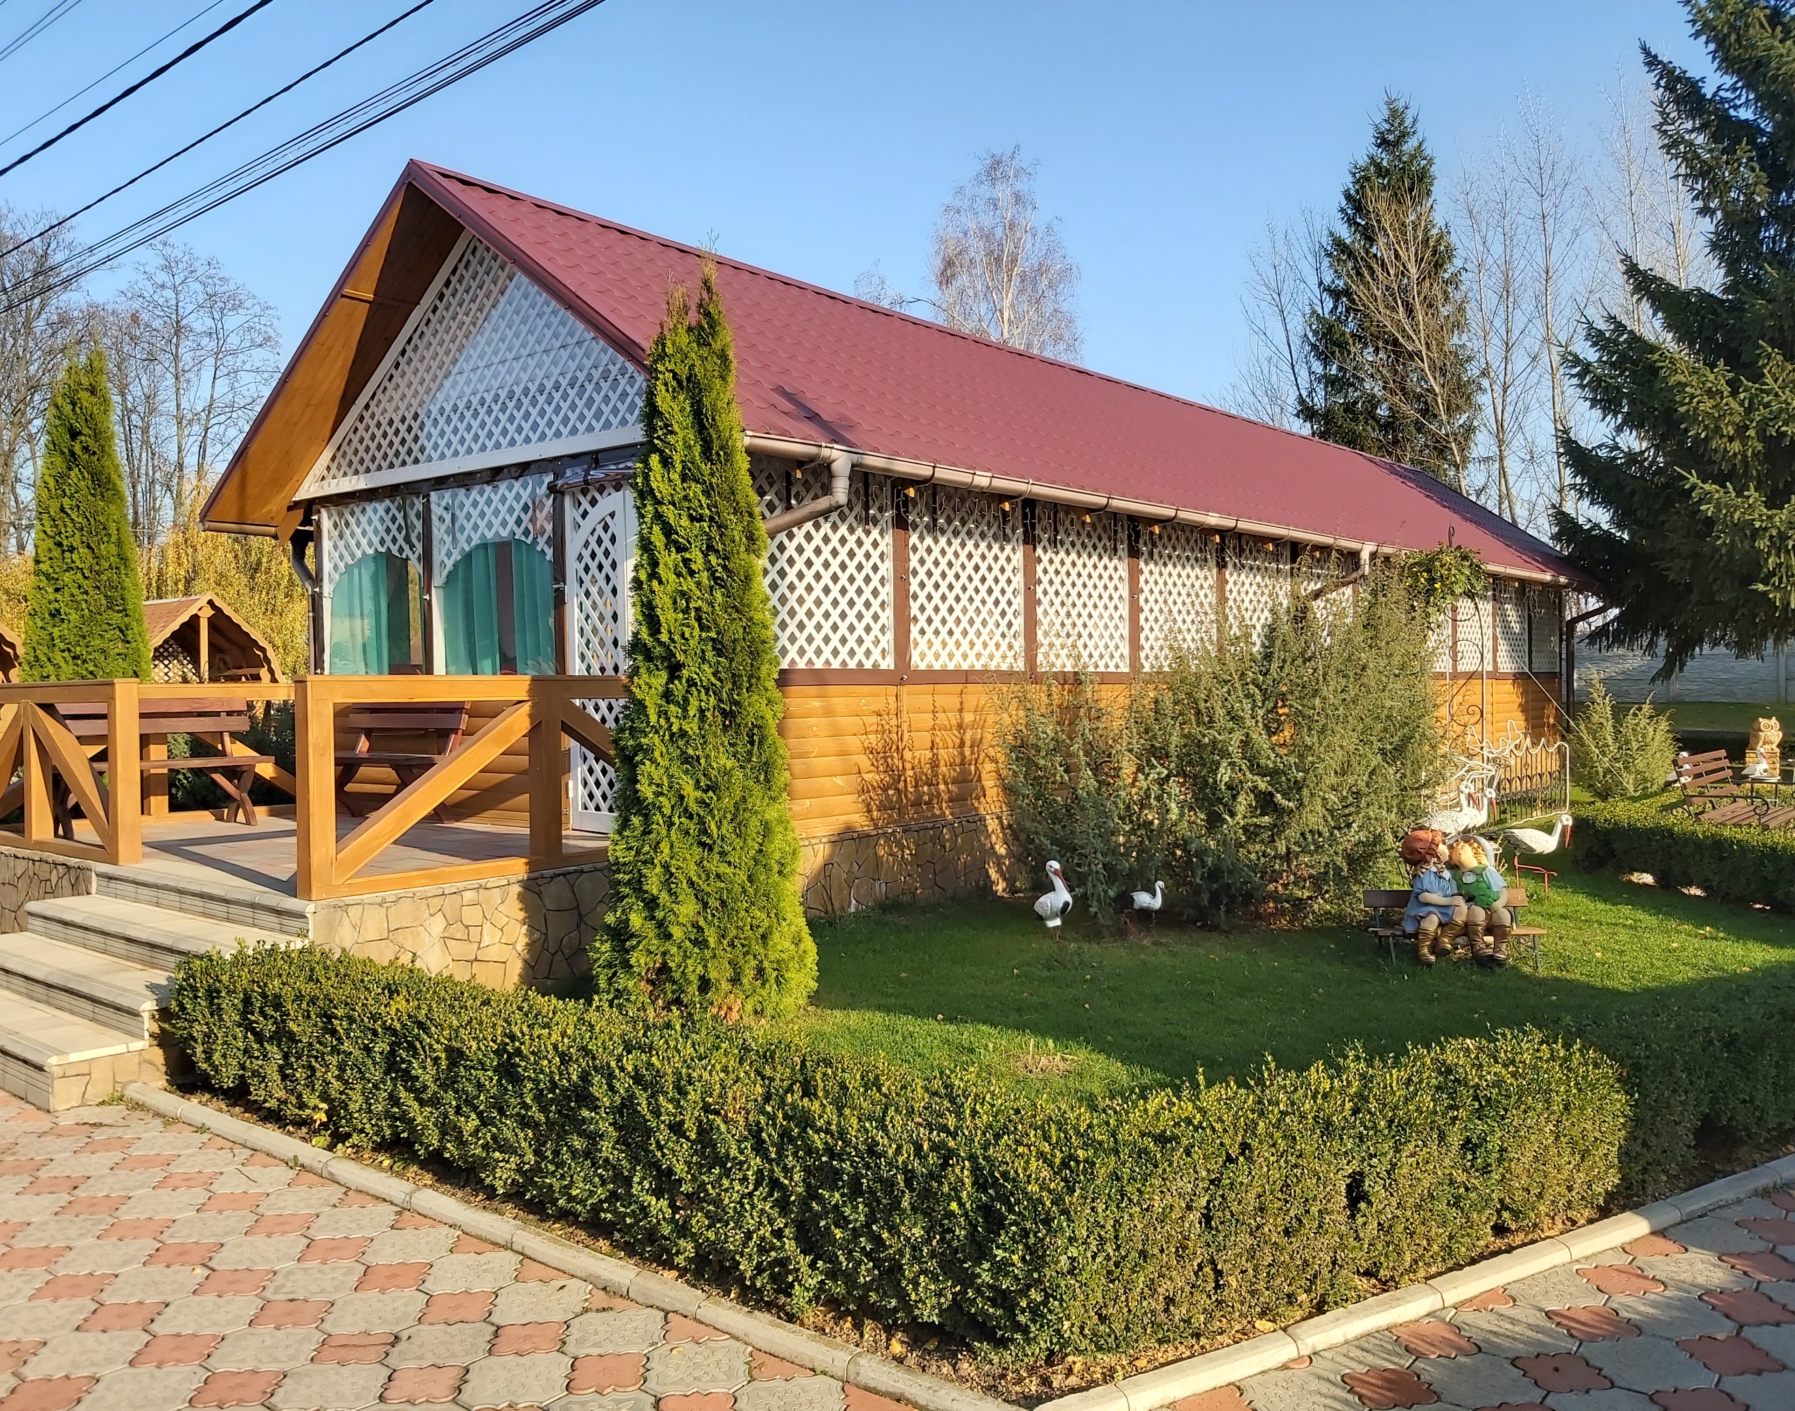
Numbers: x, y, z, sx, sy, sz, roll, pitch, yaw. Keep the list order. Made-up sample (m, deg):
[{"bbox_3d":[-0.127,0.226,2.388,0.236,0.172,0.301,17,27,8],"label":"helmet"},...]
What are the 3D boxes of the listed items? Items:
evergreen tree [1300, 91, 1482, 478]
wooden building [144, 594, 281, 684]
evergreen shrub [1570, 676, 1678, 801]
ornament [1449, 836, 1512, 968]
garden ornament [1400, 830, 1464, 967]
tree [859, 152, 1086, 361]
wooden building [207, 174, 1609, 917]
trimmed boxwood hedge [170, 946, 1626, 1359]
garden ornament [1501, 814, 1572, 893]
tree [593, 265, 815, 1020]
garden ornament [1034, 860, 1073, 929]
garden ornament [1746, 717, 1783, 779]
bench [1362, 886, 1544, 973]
[{"bbox_3d":[10.596,-6.478,30.908,4.700,13.500,4.700,0,1,19],"label":"evergreen tree"},{"bbox_3d":[-10.214,-0.142,19.863,2.600,2.790,2.150,1,1,41],"label":"wooden building"},{"bbox_3d":[8.950,0.374,17.400,1.350,1.500,1.350,1,1,39],"label":"evergreen shrub"},{"bbox_3d":[3.150,1.053,7.637,0.330,0.690,0.380,0,1,3],"label":"ornament"},{"bbox_3d":[2.889,1.035,7.647,0.330,0.710,0.380,-1,1,-7],"label":"garden ornament"},{"bbox_3d":[1.733,-6.115,33.000,5.600,13.940,5.600,1,1,39],"label":"tree"},{"bbox_3d":[2.489,-1.275,16.232,6.600,5.120,17.700,0,1,41],"label":"wooden building"},{"bbox_3d":[-0.283,1.287,5.047,4.850,0.510,2.450,0,1,39],"label":"trimmed boxwood hedge"},{"bbox_3d":[4.301,0.994,9.650,0.620,0.570,0.200,1,1,35],"label":"garden ornament"},{"bbox_3d":[-0.869,-0.321,6.350,0.980,3.340,0.980,0,1,0],"label":"tree"},{"bbox_3d":[0.930,1.132,8.318,0.170,0.430,0.260,-1,1,-34],"label":"garden ornament"},{"bbox_3d":[12.754,0.625,20.800,0.460,0.920,0.460,0,1,0],"label":"garden ornament"},{"bbox_3d":[2.986,1.194,7.629,0.870,0.410,0.350,0,1,3],"label":"bench"}]

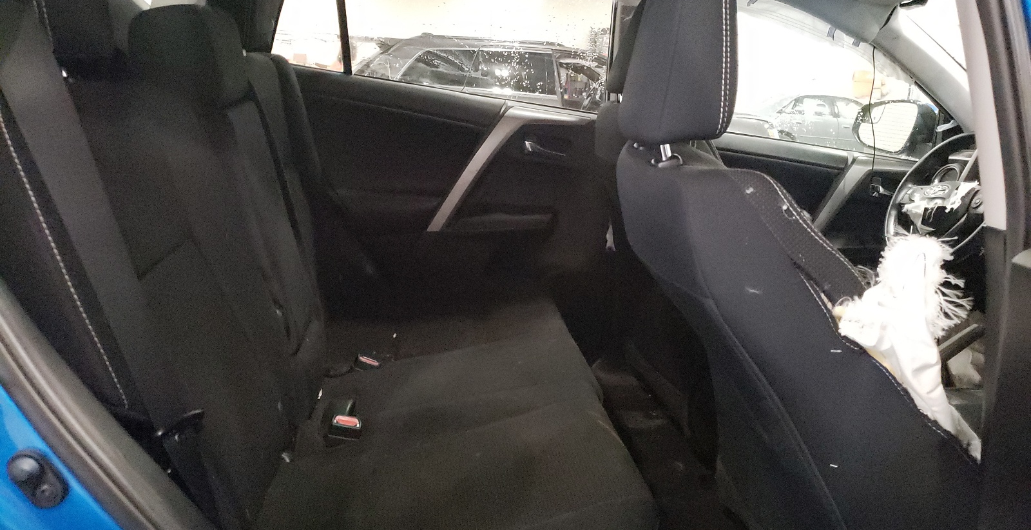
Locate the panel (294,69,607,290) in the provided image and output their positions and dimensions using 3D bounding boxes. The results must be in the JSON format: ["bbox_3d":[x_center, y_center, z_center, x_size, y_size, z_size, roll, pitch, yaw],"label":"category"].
[{"bbox_3d":[-0.177,-0.180,2.119,0.920,0.660,0.120,2,15,-7],"label":"panel"}]

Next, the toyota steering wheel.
[{"bbox_3d":[1.106,-0.171,1.984,0.130,0.370,0.370,25,11,-13],"label":"toyota steering wheel"}]

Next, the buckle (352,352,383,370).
[{"bbox_3d":[-0.306,0.201,1.601,0.048,0.055,0.028,13,14,7],"label":"buckle"}]

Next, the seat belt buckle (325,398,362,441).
[{"bbox_3d":[-0.297,0.271,1.345,0.049,0.068,0.030,2,47,-7],"label":"seat belt buckle"}]

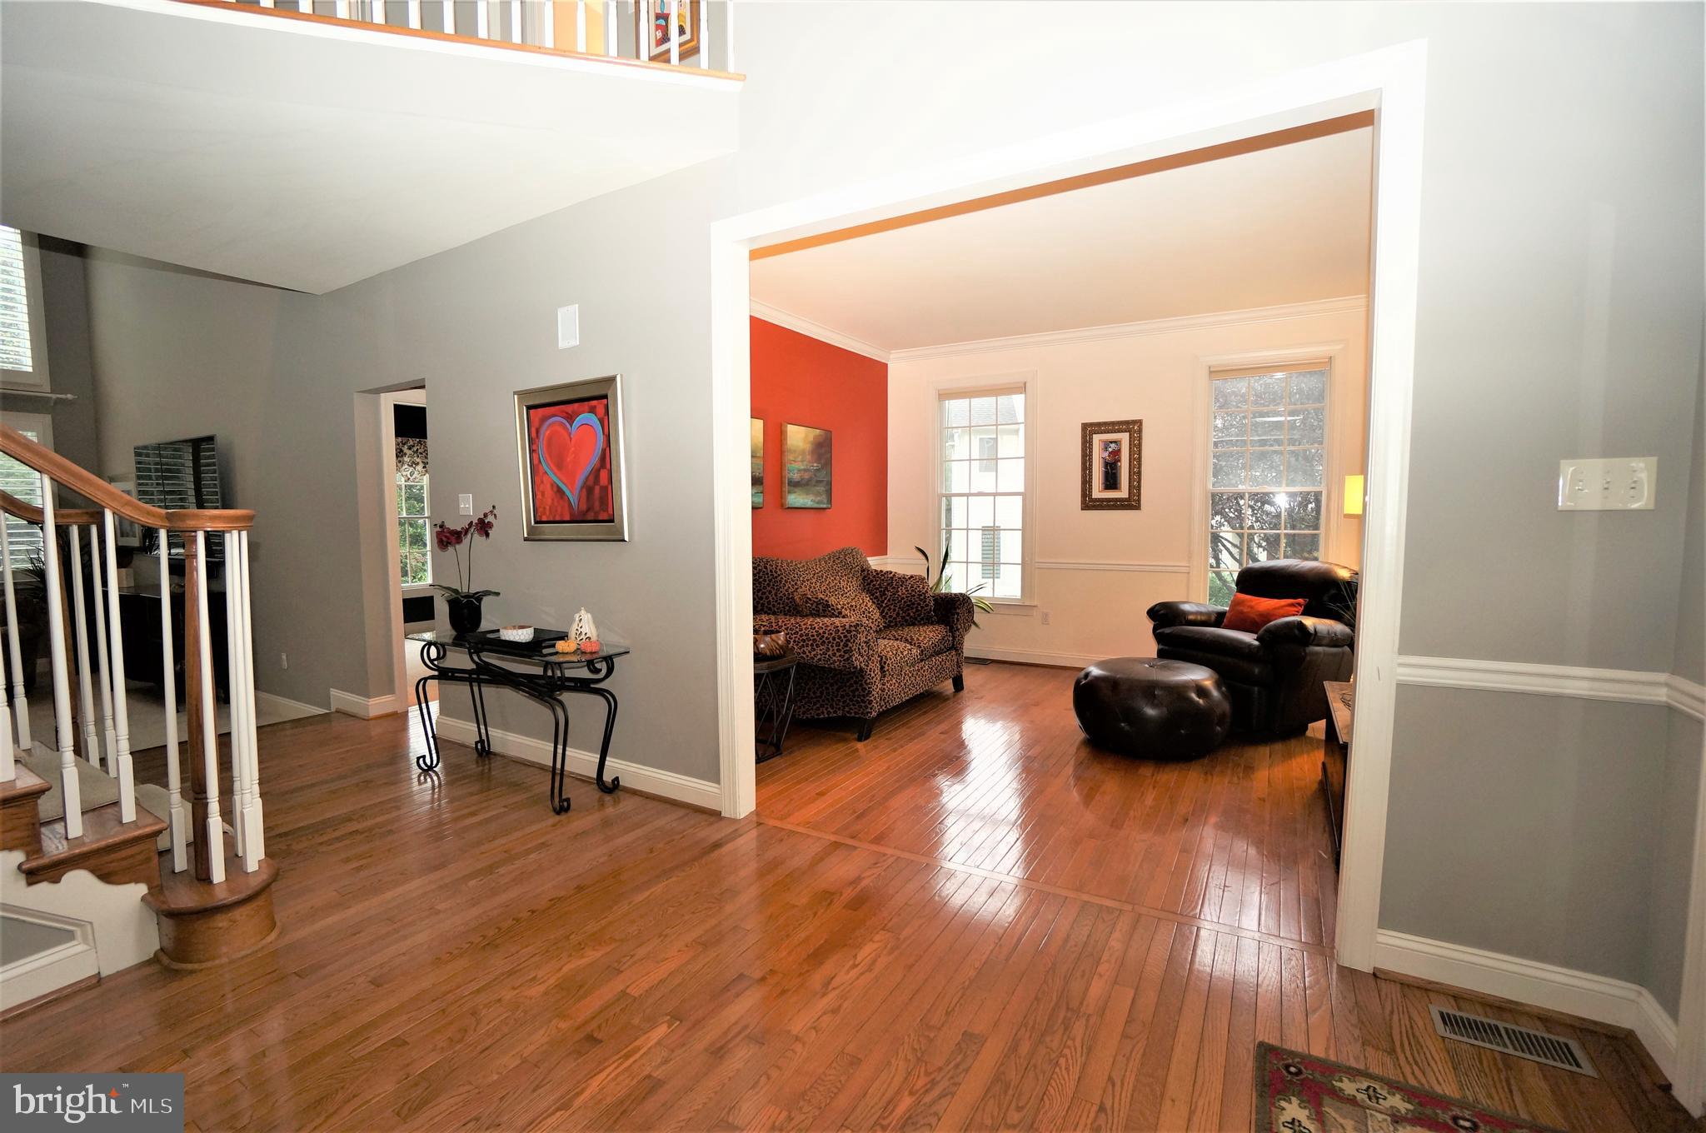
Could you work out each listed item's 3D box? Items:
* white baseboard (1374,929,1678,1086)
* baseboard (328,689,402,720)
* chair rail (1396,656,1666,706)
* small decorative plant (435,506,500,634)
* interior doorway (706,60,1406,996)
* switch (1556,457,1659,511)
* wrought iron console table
[{"bbox_3d":[1.669,1.101,1.809,0.525,0.127,0.200,2,5,29],"label":"white baseboard"},{"bbox_3d":[-3.214,0.898,4.685,0.460,0.135,0.200,2,5,29],"label":"baseboard"},{"bbox_3d":[1.716,0.291,1.819,0.515,0.080,0.027,2,5,29],"label":"chair rail"},{"bbox_3d":[-1.990,0.017,3.641,0.290,0.660,0.220,2,5,29],"label":"small decorative plant"},{"bbox_3d":[0.480,-0.142,2.543,2.353,2.505,0.155,2,5,29],"label":"interior doorway"},{"bbox_3d":[1.832,-0.198,1.727,0.170,0.126,0.014,2,5,29],"label":"switch"},{"bbox_3d":[-1.625,0.708,3.428,1.200,0.690,0.350,2,5,29],"label":"wrought iron console table"}]

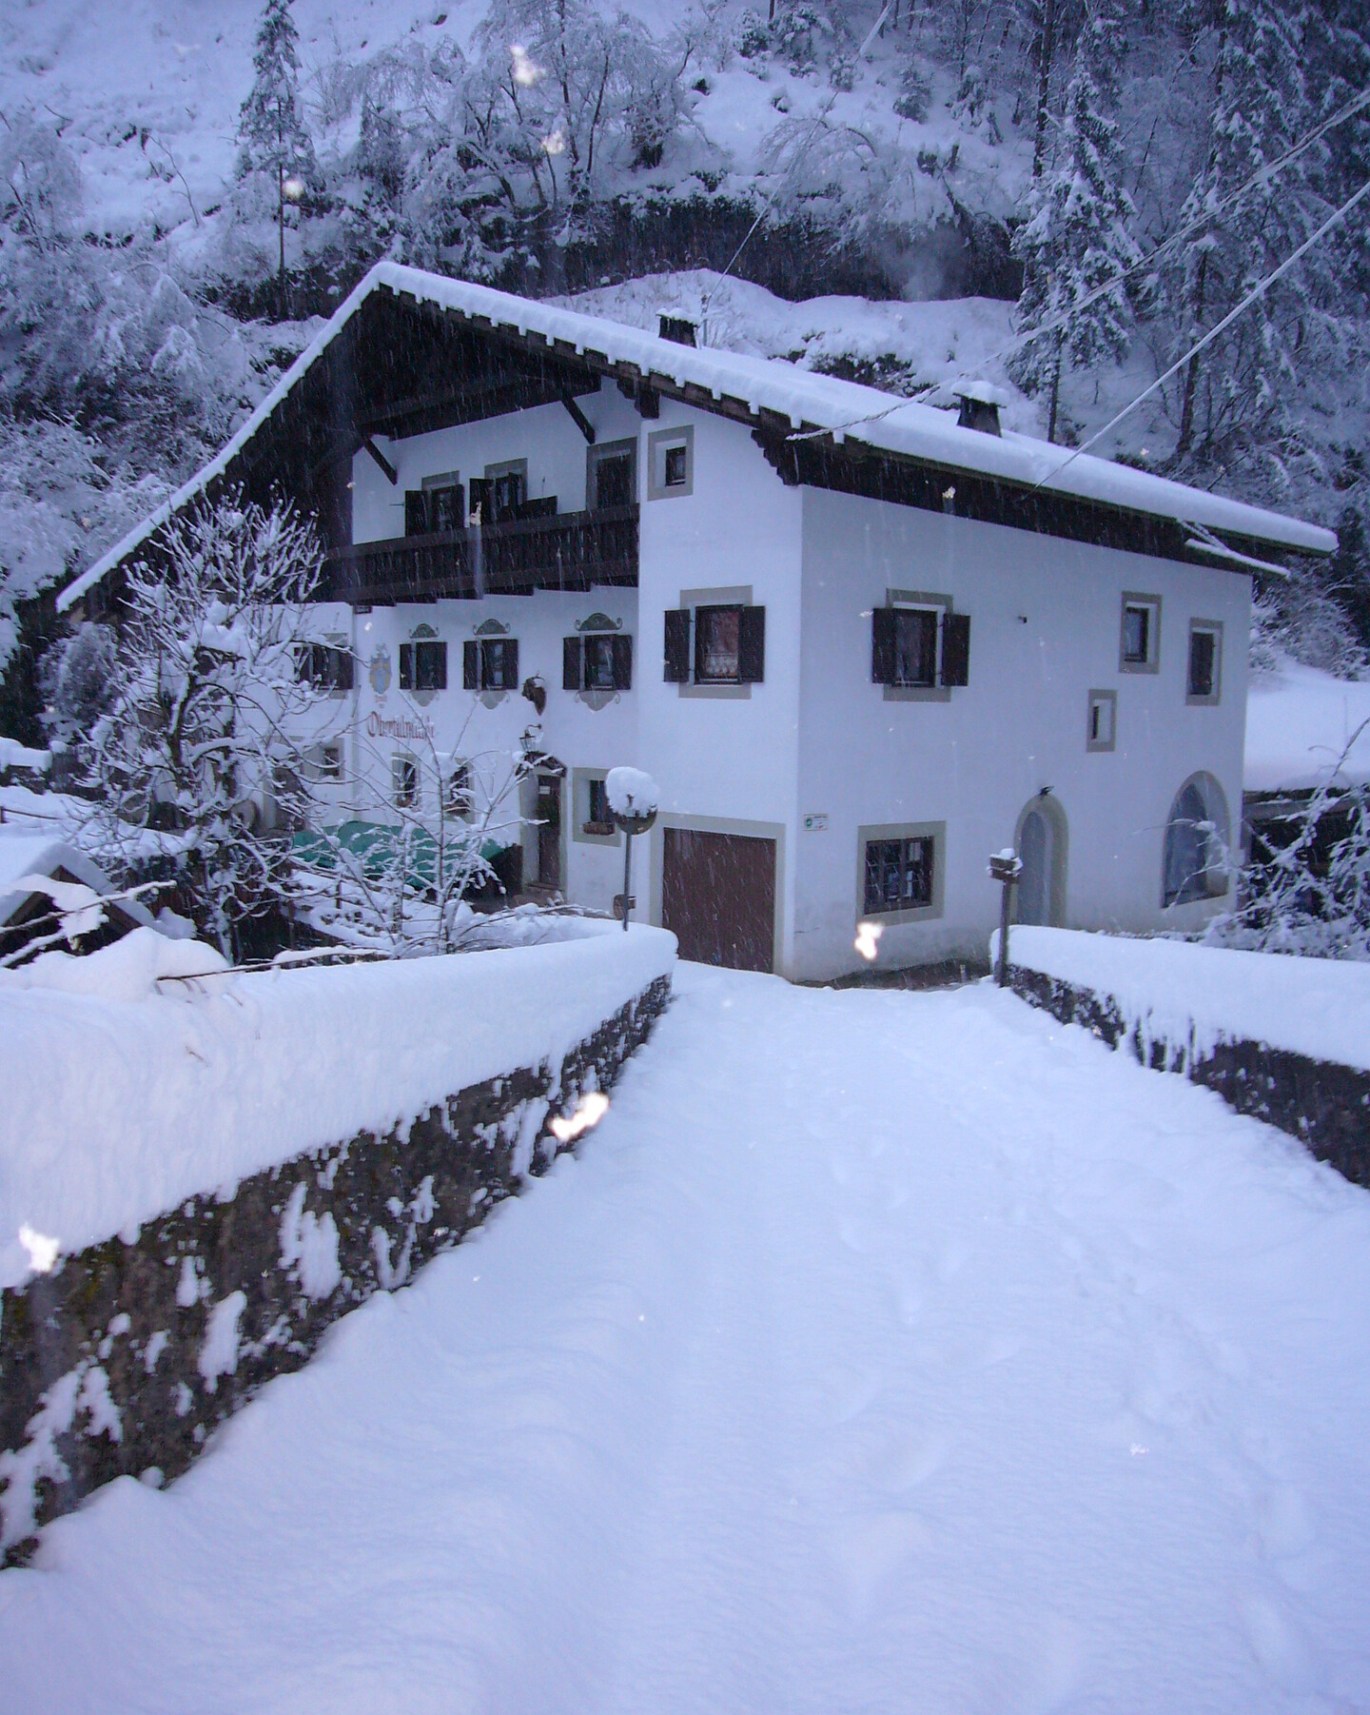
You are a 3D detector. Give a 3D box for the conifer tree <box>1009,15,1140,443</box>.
[{"bbox_3d":[13.162,-21.173,50.010,4.441,14.050,4.441,1,6,0],"label":"conifer tree"}]

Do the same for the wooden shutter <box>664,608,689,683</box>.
[{"bbox_3d":[-0.121,-3.388,23.652,0.050,1.140,0.560,-4,8,-41],"label":"wooden shutter"}]

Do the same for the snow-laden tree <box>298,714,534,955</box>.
[{"bbox_3d":[-3.422,-0.102,18.501,3.003,3.195,2.600,1,6,0],"label":"snow-laden tree"}]

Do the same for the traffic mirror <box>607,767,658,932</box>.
[{"bbox_3d":[-0.672,0.017,19.601,0.650,2.436,0.400,3,6,24],"label":"traffic mirror"}]

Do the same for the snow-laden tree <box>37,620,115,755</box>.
[{"bbox_3d":[-16.751,-4.364,41.001,2.338,4.412,2.338,1,6,0],"label":"snow-laden tree"}]

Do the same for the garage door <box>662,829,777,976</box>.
[{"bbox_3d":[0.572,0.683,23.401,0.100,2.120,2.550,-4,8,-41],"label":"garage door"}]

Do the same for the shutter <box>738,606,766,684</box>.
[{"bbox_3d":[1.033,-3.225,22.366,0.050,1.140,0.560,-4,8,-41],"label":"shutter"}]

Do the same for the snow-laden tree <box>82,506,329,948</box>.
[{"bbox_3d":[-6.301,-1.492,19.505,3.354,6.408,3.100,1,6,0],"label":"snow-laden tree"}]

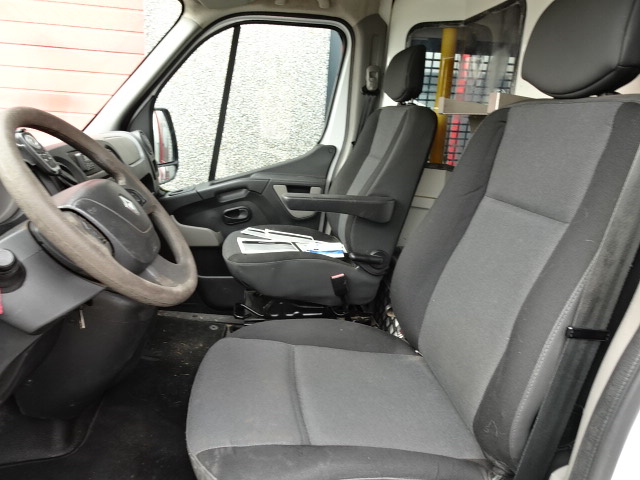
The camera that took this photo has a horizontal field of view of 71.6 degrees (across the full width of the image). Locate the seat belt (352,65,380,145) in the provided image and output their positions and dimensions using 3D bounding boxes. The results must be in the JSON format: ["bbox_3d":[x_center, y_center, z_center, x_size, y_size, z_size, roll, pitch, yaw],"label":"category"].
[{"bbox_3d":[0.217,-0.630,2.070,0.115,0.360,0.070,-1,16,-9],"label":"seat belt"}]

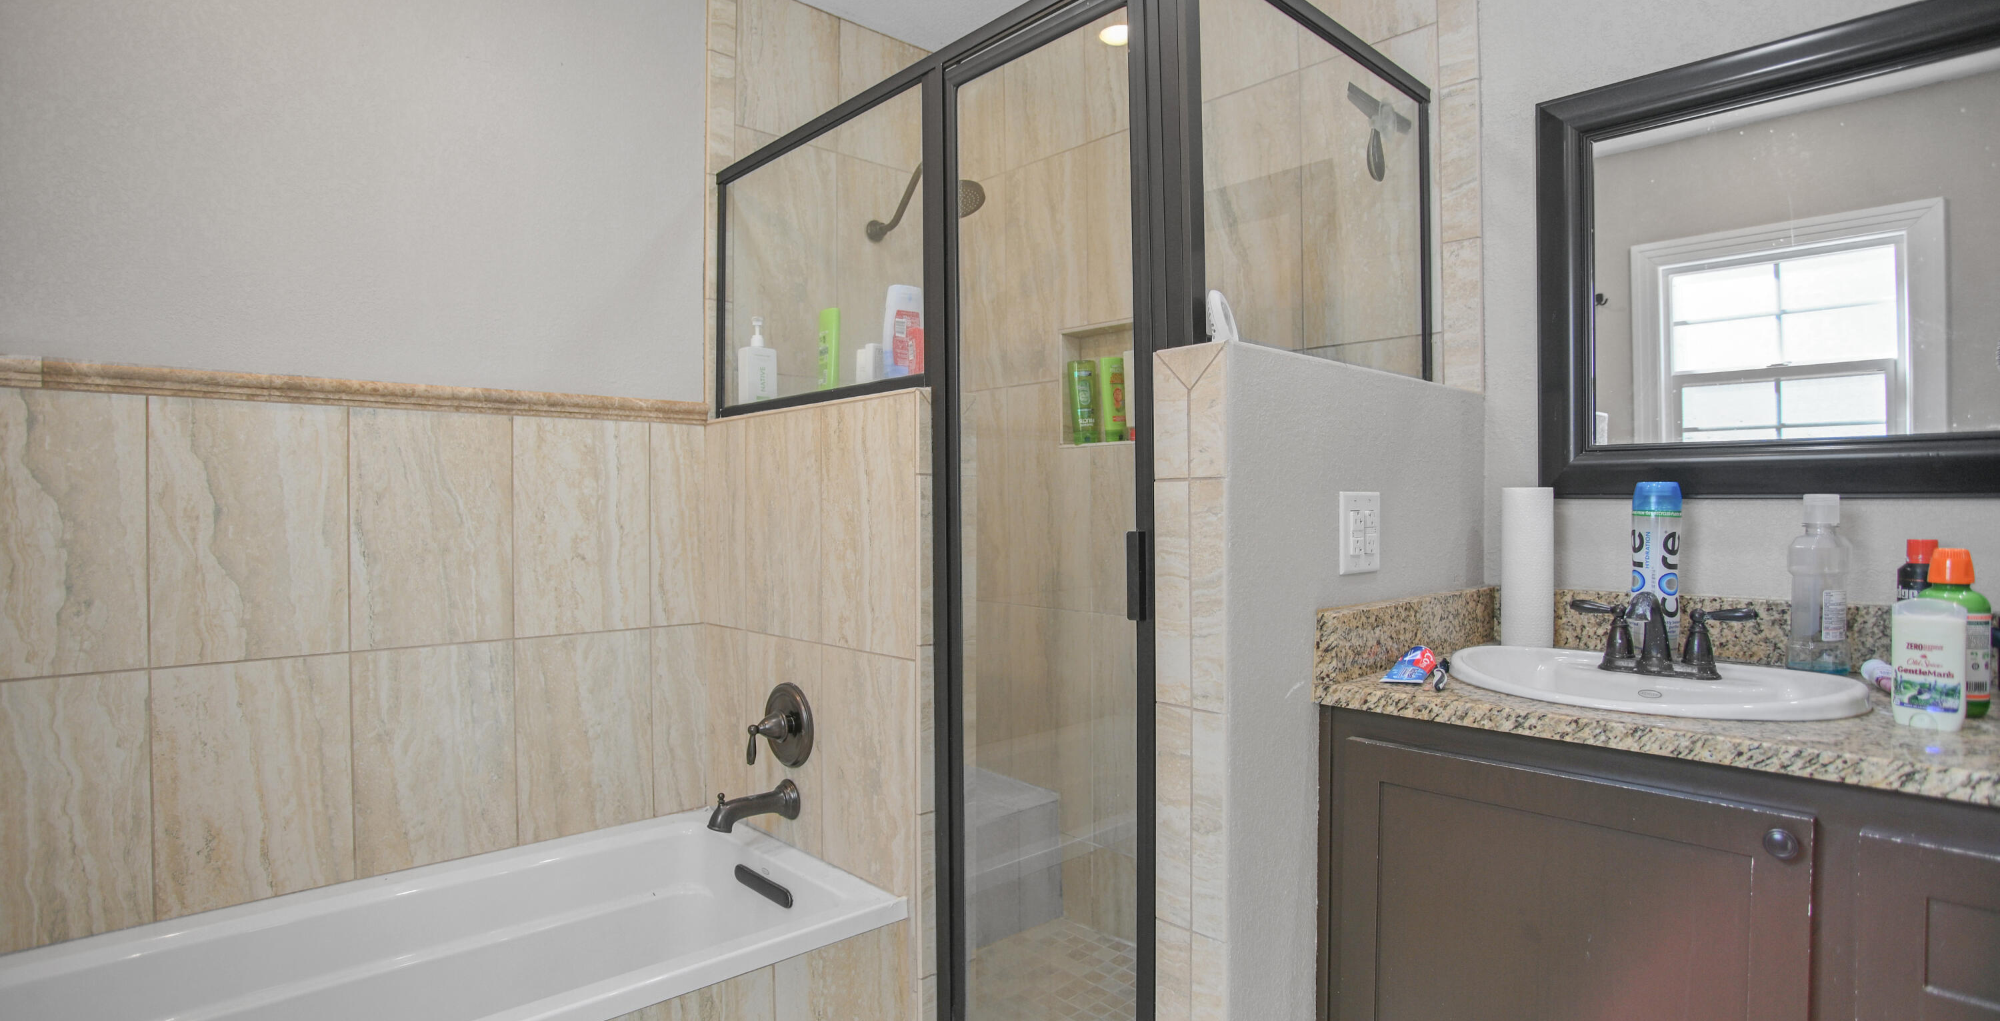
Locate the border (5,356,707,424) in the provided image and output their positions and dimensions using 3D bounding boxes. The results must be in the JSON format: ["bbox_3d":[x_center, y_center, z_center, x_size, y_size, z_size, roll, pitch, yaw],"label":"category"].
[{"bbox_3d":[-1.150,-0.220,1.841,1.216,0.047,0.028,0,-1,-41],"label":"border"}]

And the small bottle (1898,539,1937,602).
[{"bbox_3d":[1.184,0.140,1.210,0.044,0.204,0.048,0,0,-25],"label":"small bottle"}]

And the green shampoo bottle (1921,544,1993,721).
[{"bbox_3d":[1.139,0.143,1.128,0.067,0.194,0.057,-1,0,18],"label":"green shampoo bottle"}]

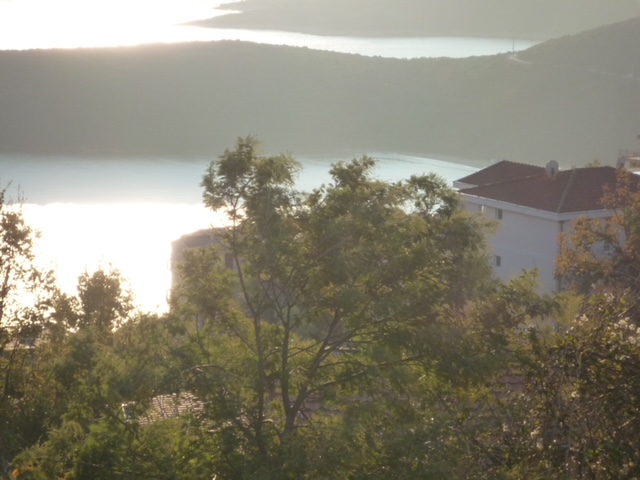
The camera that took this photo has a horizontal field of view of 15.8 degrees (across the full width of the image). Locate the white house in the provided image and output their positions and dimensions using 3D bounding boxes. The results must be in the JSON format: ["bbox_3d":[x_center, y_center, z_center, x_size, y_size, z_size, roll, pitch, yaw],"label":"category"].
[{"bbox_3d":[16.049,-0.490,149.930,13.000,9.127,14.600,-5,11,-32],"label":"white house"}]

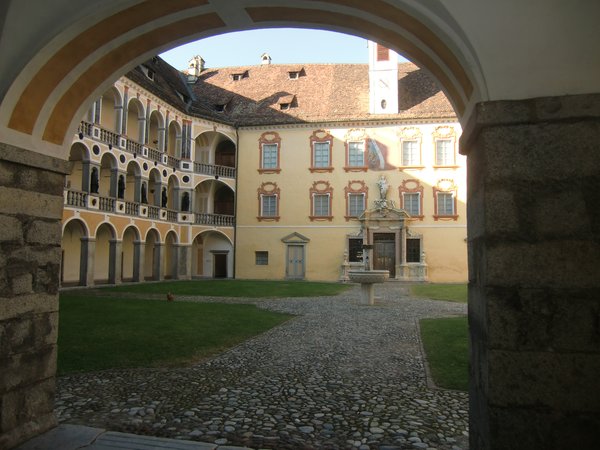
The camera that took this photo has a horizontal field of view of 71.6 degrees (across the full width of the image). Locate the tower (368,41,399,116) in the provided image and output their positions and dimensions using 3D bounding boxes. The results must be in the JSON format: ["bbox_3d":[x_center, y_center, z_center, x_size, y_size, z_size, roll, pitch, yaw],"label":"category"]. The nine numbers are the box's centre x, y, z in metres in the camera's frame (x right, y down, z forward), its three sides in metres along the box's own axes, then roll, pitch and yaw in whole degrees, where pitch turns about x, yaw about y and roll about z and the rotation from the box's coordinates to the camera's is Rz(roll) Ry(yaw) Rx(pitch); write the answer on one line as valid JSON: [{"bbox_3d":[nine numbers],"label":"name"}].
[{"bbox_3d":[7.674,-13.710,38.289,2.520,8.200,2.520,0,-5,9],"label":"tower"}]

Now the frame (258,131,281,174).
[{"bbox_3d":[-2.630,-6.288,36.232,2.044,3.815,0.270,0,-5,8],"label":"frame"}]

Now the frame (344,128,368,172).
[{"bbox_3d":[4.589,-6.020,33.727,1.944,3.559,0.300,0,-5,7],"label":"frame"}]

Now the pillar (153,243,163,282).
[{"bbox_3d":[-10.795,2.872,32.024,0.550,2.850,0.520,-1,-5,22],"label":"pillar"}]

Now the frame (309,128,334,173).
[{"bbox_3d":[1.841,-6.337,35.625,2.198,3.786,0.270,0,-5,8],"label":"frame"}]

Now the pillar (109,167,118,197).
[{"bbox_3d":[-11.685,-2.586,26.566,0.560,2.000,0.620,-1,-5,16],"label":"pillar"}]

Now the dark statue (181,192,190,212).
[{"bbox_3d":[-9.284,-1.809,33.625,0.660,1.580,0.500,5,-6,-41],"label":"dark statue"}]

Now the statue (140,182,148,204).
[{"bbox_3d":[-11.304,-2.342,30.314,0.420,1.660,0.500,-1,-5,22],"label":"statue"}]

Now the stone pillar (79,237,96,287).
[{"bbox_3d":[-12.309,2.175,24.179,0.580,2.900,0.700,-1,-5,16],"label":"stone pillar"}]

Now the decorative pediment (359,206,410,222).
[{"bbox_3d":[6.684,-0.804,32.617,3.967,1.064,0.800,0,-5,7],"label":"decorative pediment"}]

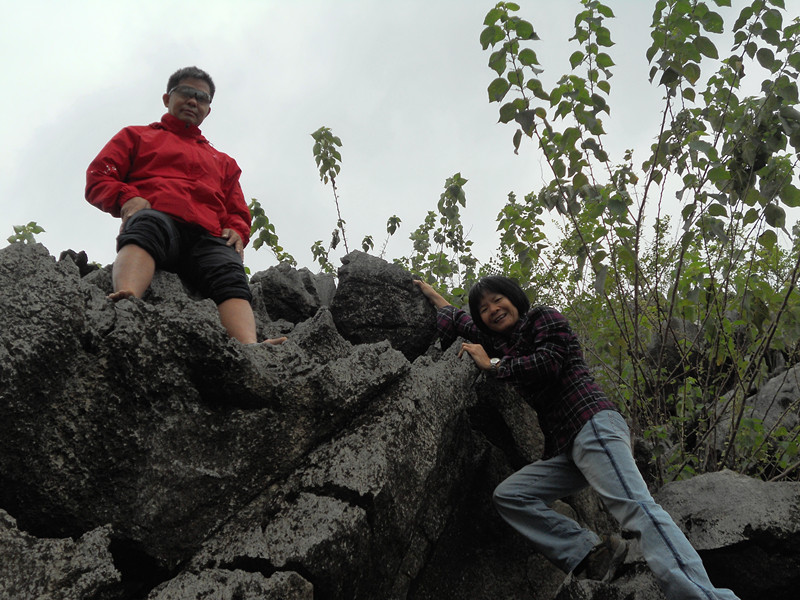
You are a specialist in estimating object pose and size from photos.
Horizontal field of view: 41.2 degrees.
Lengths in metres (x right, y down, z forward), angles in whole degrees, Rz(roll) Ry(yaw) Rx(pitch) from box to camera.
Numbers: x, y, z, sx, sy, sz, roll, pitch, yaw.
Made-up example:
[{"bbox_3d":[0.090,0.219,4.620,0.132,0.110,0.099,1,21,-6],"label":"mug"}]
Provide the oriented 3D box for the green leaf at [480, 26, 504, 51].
[{"bbox_3d":[0.418,-1.185,4.800,0.112,0.121,0.045,0,-25,0],"label":"green leaf"}]

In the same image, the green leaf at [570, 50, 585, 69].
[{"bbox_3d":[0.852,-1.154,5.100,0.067,0.030,0.099,38,-70,-4],"label":"green leaf"}]

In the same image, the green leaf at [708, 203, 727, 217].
[{"bbox_3d":[1.553,-0.443,5.200,0.101,0.064,0.030,29,17,10],"label":"green leaf"}]

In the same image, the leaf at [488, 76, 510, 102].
[{"bbox_3d":[0.468,-0.990,5.000,0.094,0.121,0.030,31,17,-4],"label":"leaf"}]

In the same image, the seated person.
[{"bbox_3d":[-0.787,-0.343,3.900,0.740,1.300,0.620,5,-25,-11],"label":"seated person"}]

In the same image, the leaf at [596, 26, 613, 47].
[{"bbox_3d":[0.981,-1.264,5.100,0.072,0.104,0.030,-28,12,19],"label":"leaf"}]

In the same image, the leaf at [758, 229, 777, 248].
[{"bbox_3d":[1.590,-0.266,4.600,0.080,0.089,0.045,0,-25,0],"label":"leaf"}]

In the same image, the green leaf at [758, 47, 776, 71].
[{"bbox_3d":[1.758,-1.159,5.100,0.086,0.123,0.030,-37,3,25],"label":"green leaf"}]

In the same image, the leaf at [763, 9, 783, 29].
[{"bbox_3d":[1.647,-1.240,4.700,0.091,0.100,0.045,0,-25,0],"label":"leaf"}]

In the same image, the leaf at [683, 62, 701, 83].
[{"bbox_3d":[1.316,-1.027,4.800,0.084,0.093,0.045,0,-25,0],"label":"leaf"}]

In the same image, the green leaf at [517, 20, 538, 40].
[{"bbox_3d":[0.576,-1.217,4.800,0.102,0.093,0.045,0,-25,0],"label":"green leaf"}]

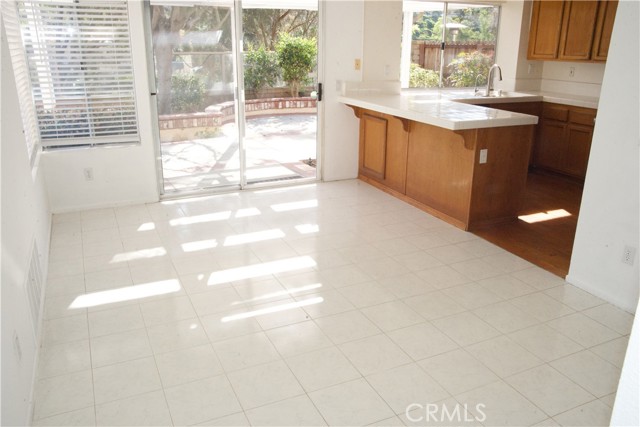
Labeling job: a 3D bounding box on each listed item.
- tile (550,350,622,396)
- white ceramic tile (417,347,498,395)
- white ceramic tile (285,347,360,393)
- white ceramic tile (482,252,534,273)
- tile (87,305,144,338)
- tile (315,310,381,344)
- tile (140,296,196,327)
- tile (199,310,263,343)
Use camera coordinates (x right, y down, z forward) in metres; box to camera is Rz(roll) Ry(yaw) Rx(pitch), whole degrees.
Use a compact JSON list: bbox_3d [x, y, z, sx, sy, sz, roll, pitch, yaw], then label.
[{"bbox_3d":[1.360,0.797,2.579,0.300,0.010,0.300,-8,20,-24],"label":"tile"},{"bbox_3d":[0.690,0.792,2.584,0.300,0.010,0.300,-8,20,-24],"label":"white ceramic tile"},{"bbox_3d":[0.012,0.783,2.599,0.300,0.010,0.300,-8,20,-24],"label":"white ceramic tile"},{"bbox_3d":[1.424,0.377,3.885,0.302,0.010,0.302,-8,20,-23],"label":"white ceramic tile"},{"bbox_3d":[-1.194,0.632,3.028,0.300,0.010,0.300,-8,20,-24],"label":"tile"},{"bbox_3d":[0.157,0.652,2.979,0.300,0.010,0.300,-8,20,-23],"label":"tile"},{"bbox_3d":[-0.923,0.606,3.188,0.302,0.010,0.302,-8,20,-23],"label":"tile"},{"bbox_3d":[-0.519,0.645,3.001,0.300,0.010,0.300,-8,20,-24],"label":"tile"}]

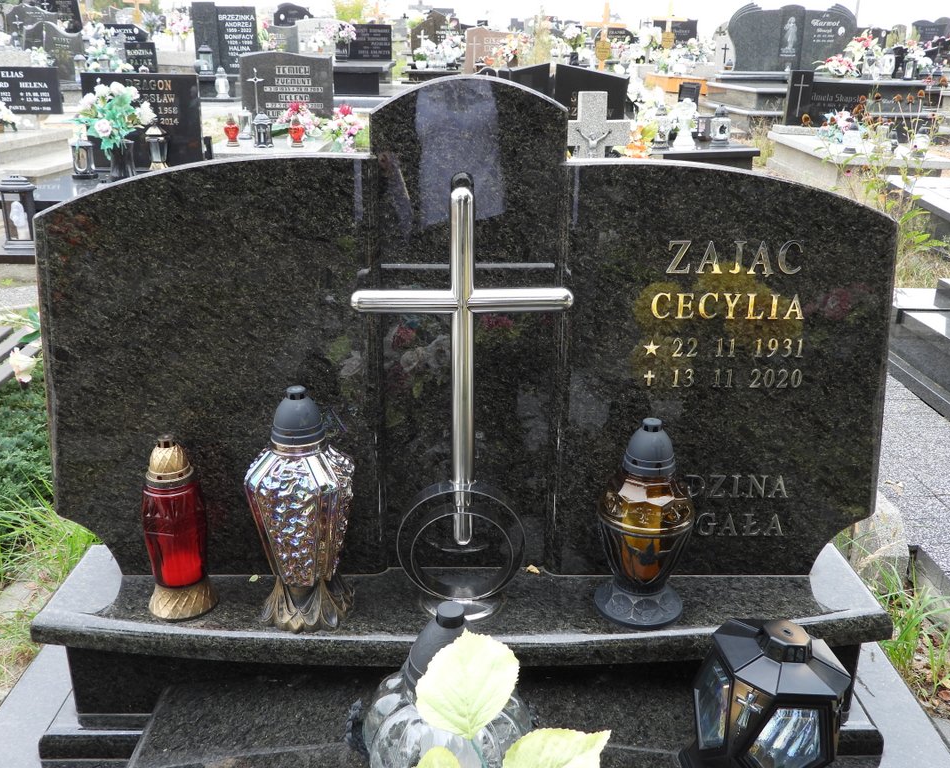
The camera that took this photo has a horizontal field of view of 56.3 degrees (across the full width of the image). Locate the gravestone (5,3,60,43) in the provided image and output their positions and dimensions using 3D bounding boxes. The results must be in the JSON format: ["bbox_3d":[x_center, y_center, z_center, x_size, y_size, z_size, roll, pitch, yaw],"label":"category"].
[{"bbox_3d":[-5.628,-4.533,11.300,0.660,0.610,0.100,0,20,-1],"label":"gravestone"}]

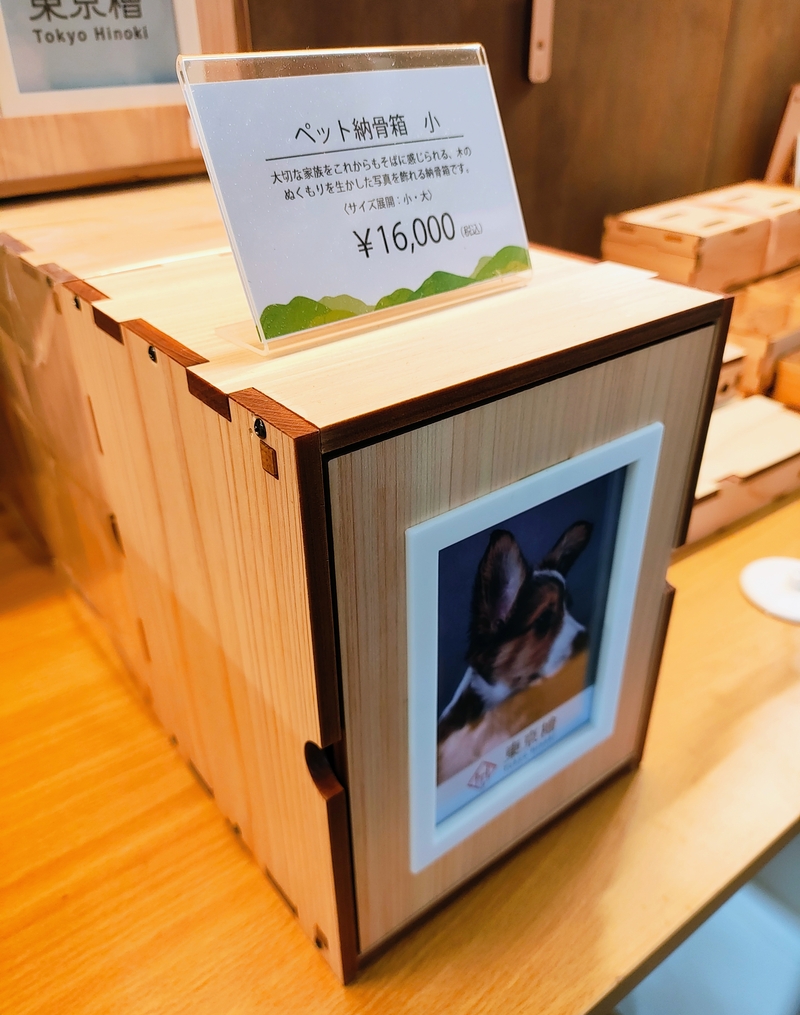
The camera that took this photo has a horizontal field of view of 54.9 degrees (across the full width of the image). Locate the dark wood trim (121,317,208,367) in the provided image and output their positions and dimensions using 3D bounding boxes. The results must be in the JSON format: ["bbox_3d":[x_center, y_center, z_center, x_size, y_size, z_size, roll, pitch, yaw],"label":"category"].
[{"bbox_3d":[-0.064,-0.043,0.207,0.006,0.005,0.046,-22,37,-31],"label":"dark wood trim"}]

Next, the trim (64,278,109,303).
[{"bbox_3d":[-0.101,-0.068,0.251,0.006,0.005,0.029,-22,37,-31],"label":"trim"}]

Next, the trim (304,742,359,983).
[{"bbox_3d":[-0.019,0.110,0.235,0.006,0.111,0.011,-22,37,-31],"label":"trim"}]

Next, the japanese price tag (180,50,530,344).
[{"bbox_3d":[-0.005,-0.089,0.214,0.098,0.066,0.027,-24,38,-32],"label":"japanese price tag"}]

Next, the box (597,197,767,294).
[{"bbox_3d":[0.255,-0.233,0.694,0.102,0.050,0.101,-22,37,-30],"label":"box"}]

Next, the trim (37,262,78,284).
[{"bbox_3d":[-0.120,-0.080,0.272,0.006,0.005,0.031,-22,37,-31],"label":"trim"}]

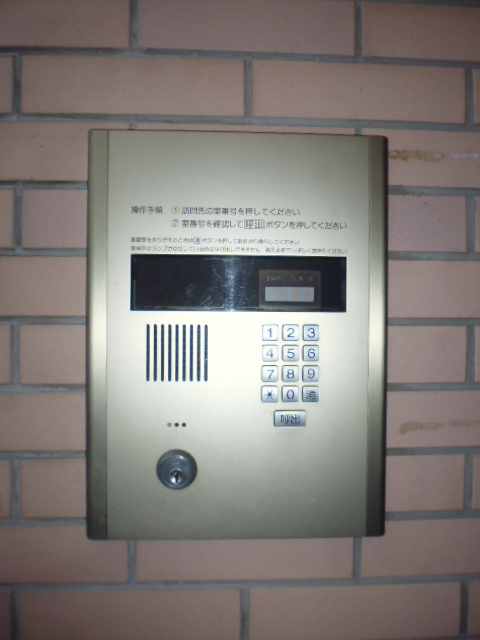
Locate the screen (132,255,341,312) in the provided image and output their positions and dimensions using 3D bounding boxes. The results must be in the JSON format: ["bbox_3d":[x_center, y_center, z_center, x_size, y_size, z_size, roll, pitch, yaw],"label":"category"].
[{"bbox_3d":[0.000,-0.037,0.448,0.216,0.057,0.010,0,0,-2],"label":"screen"}]

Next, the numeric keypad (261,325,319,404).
[{"bbox_3d":[0.051,0.044,0.447,0.059,0.079,0.010,0,0,-2],"label":"numeric keypad"}]

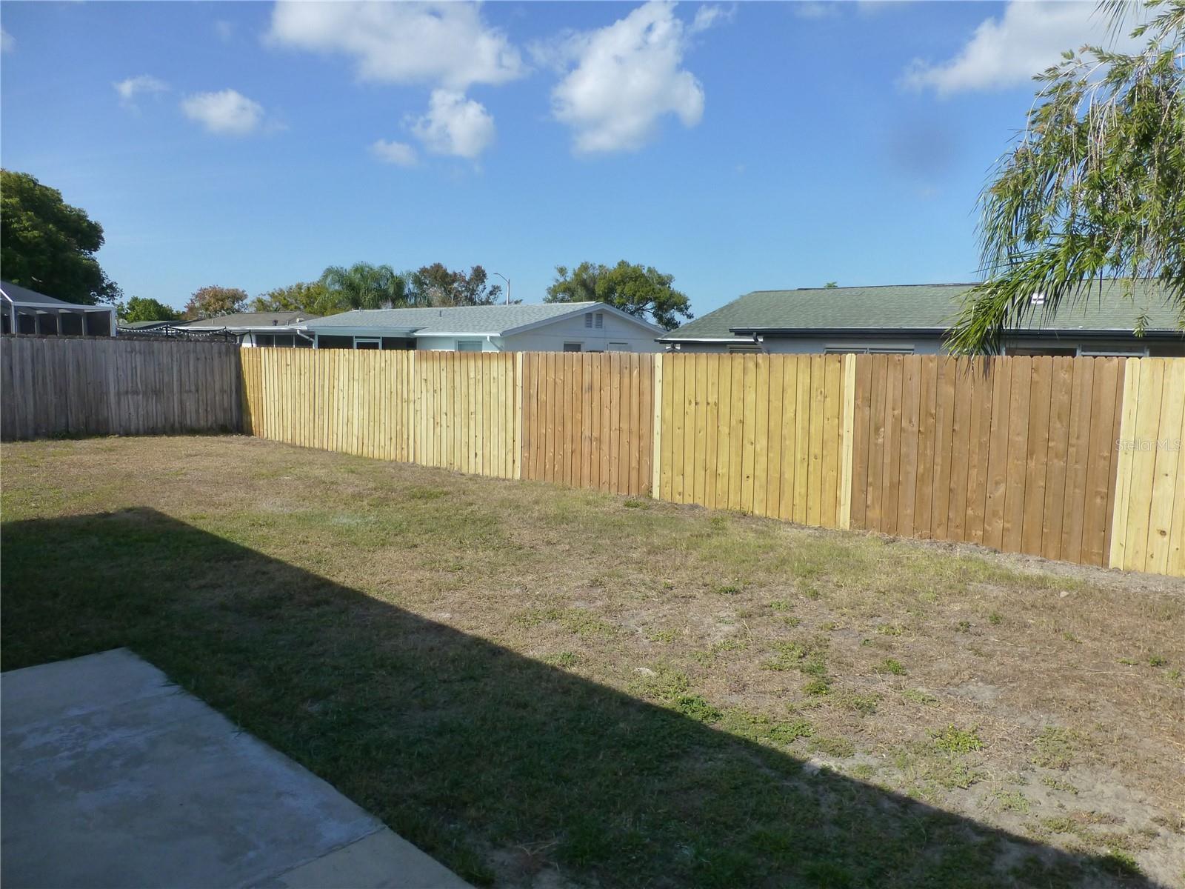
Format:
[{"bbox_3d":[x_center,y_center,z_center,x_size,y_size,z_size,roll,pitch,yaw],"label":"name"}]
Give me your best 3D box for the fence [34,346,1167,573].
[{"bbox_3d":[-2.522,-0.249,10.295,16.200,1.870,4.200,6,9,40],"label":"fence"}]

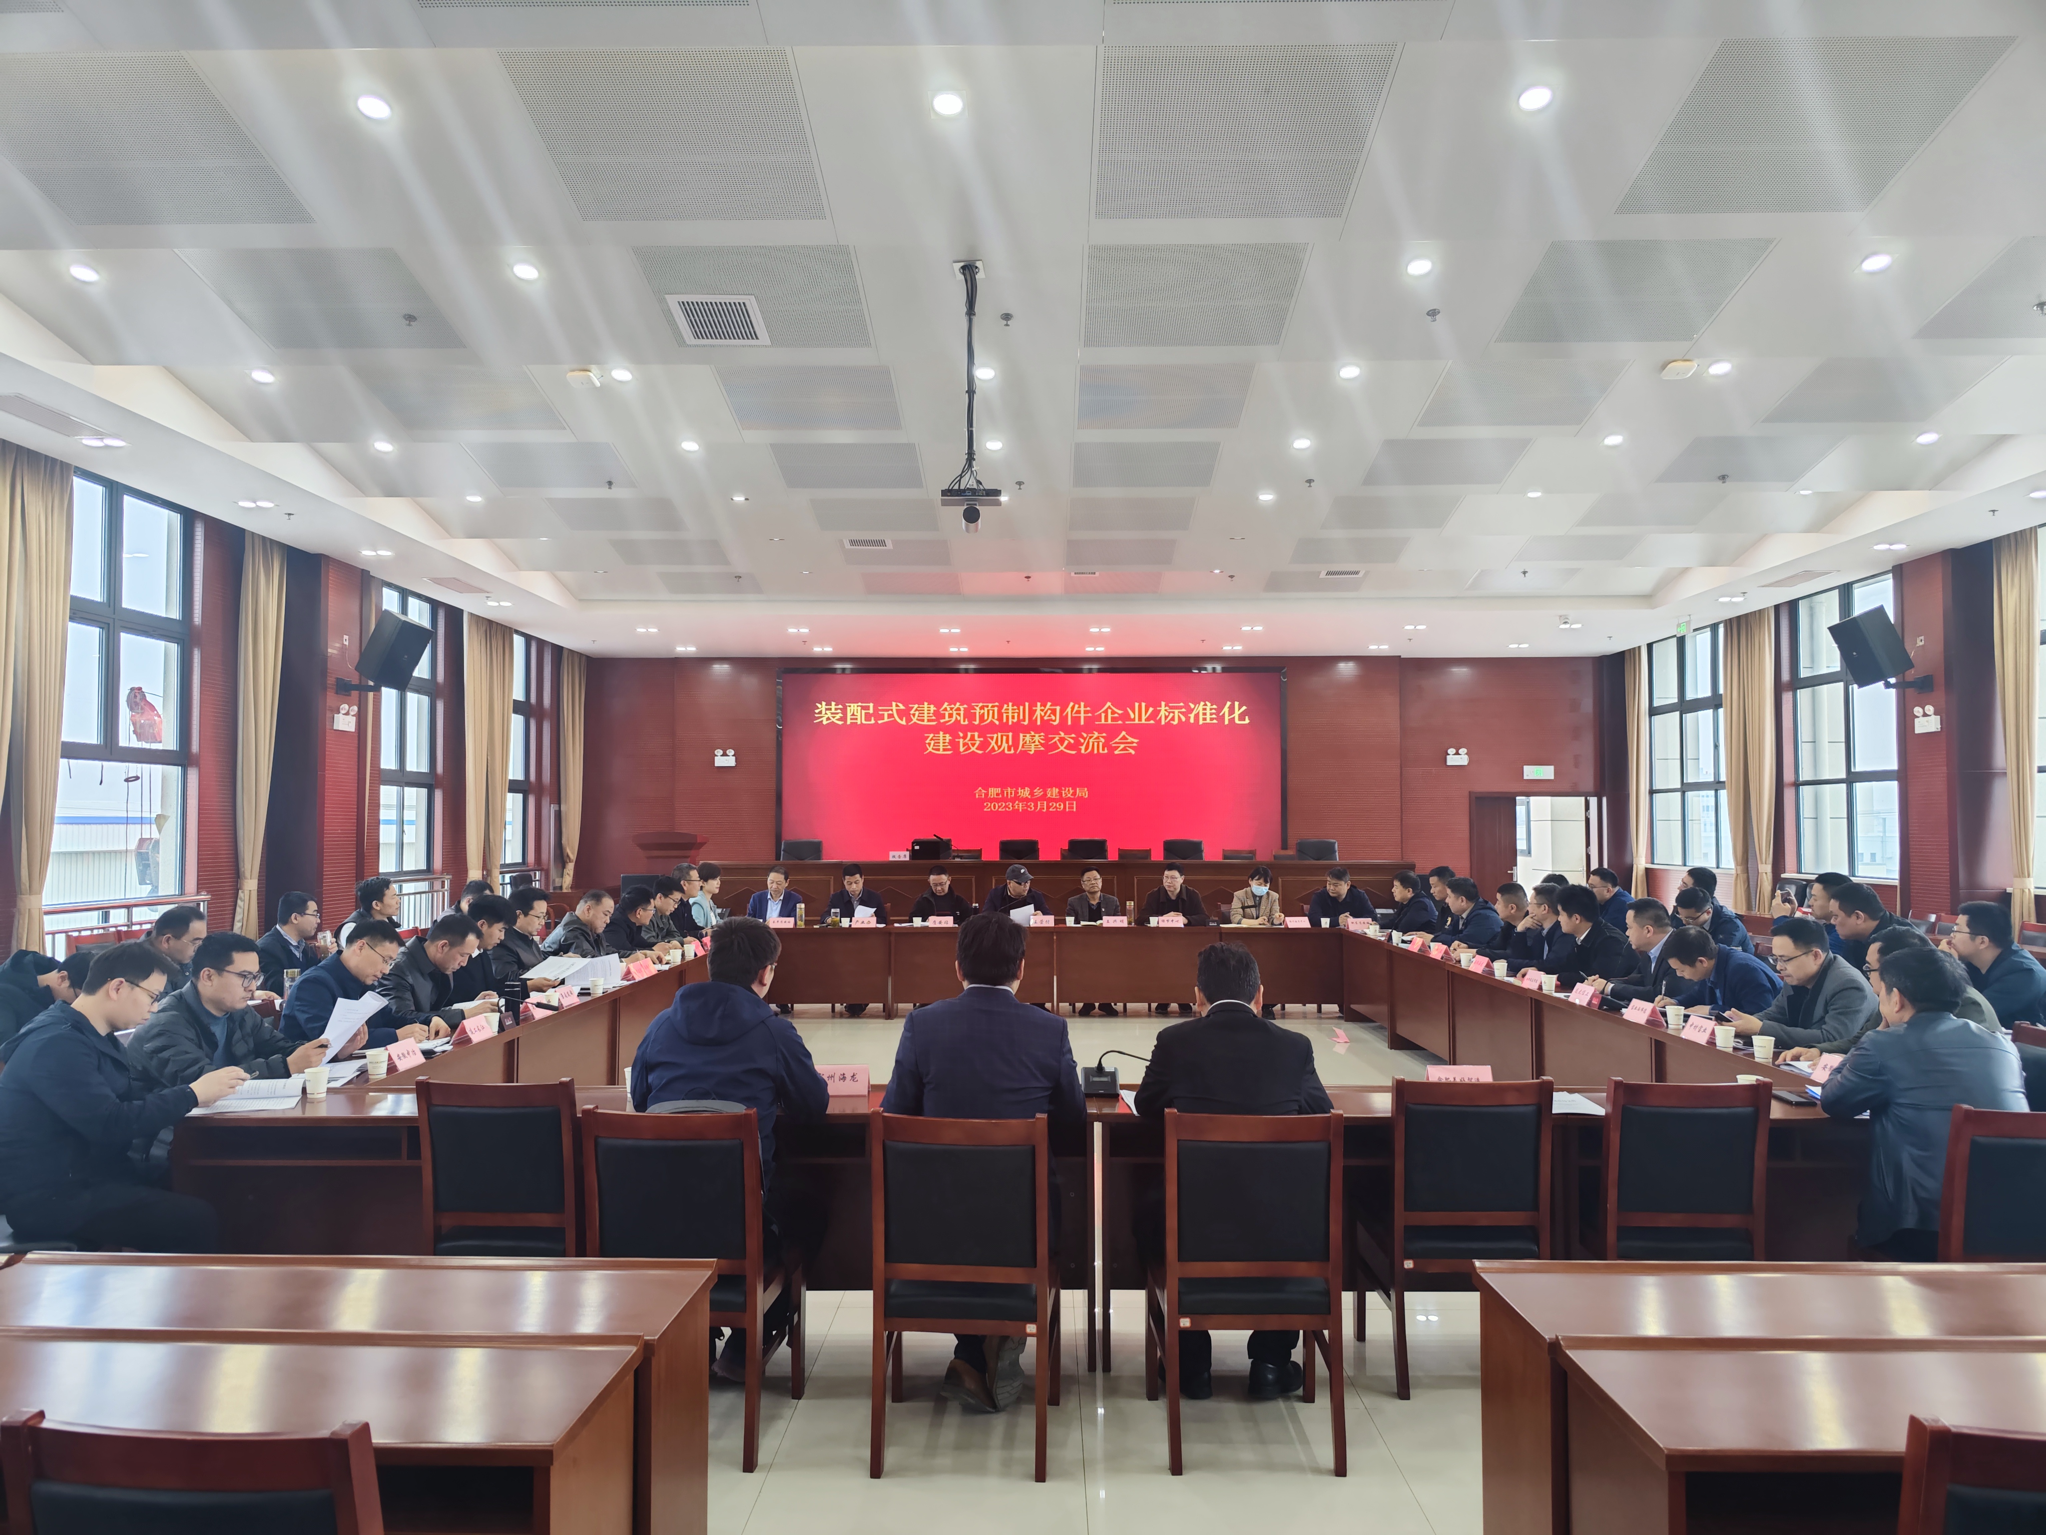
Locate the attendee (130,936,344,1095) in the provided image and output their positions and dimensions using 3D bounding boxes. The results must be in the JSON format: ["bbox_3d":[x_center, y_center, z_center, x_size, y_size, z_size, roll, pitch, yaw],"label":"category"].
[{"bbox_3d":[-2.680,1.185,4.650,0.840,1.240,0.570,0,-2,2],"label":"attendee"}]

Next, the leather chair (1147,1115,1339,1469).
[{"bbox_3d":[0.580,1.306,3.600,0.470,0.910,0.520,0,-2,1],"label":"leather chair"}]

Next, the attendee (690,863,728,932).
[{"bbox_3d":[-2.460,1.433,11.147,0.720,1.290,0.480,0,-2,11],"label":"attendee"}]

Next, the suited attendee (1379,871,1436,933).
[{"bbox_3d":[3.060,1.433,10.600,0.720,1.250,0.530,0,-2,-5],"label":"suited attendee"}]

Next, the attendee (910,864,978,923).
[{"bbox_3d":[-0.706,1.481,11.936,0.600,1.255,0.780,0,-2,-4],"label":"attendee"}]

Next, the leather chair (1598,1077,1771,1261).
[{"bbox_3d":[1.917,1.354,4.100,0.465,0.920,0.485,0,-2,3],"label":"leather chair"}]

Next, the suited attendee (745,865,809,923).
[{"bbox_3d":[-2.176,1.489,11.961,0.560,1.240,0.780,0,-2,-1],"label":"suited attendee"}]

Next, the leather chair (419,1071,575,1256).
[{"bbox_3d":[-1.450,1.327,4.020,0.470,0.905,0.520,0,-2,1],"label":"leather chair"}]

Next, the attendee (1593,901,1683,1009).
[{"bbox_3d":[3.320,1.319,7.180,0.800,1.250,0.550,0,-2,-6],"label":"attendee"}]

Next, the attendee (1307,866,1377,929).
[{"bbox_3d":[2.800,1.517,11.980,0.580,1.260,0.780,0,-2,5],"label":"attendee"}]

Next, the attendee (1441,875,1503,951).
[{"bbox_3d":[3.300,1.441,10.050,0.800,1.250,0.550,0,-2,-9],"label":"attendee"}]

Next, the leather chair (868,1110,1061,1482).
[{"bbox_3d":[-0.145,1.306,3.590,0.470,0.910,0.520,0,-2,4],"label":"leather chair"}]

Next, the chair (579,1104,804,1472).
[{"bbox_3d":[-0.867,1.325,3.668,0.465,0.940,0.550,0,-2,3],"label":"chair"}]

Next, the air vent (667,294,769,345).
[{"bbox_3d":[-1.395,-2.055,6.257,0.400,0.060,0.400,0,-15,1],"label":"air vent"}]

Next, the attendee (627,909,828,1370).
[{"bbox_3d":[-0.876,1.123,4.026,0.580,1.370,0.780,0,-2,6],"label":"attendee"}]

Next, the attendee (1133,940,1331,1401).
[{"bbox_3d":[0.614,1.152,3.999,0.580,1.310,0.780,0,-2,1],"label":"attendee"}]

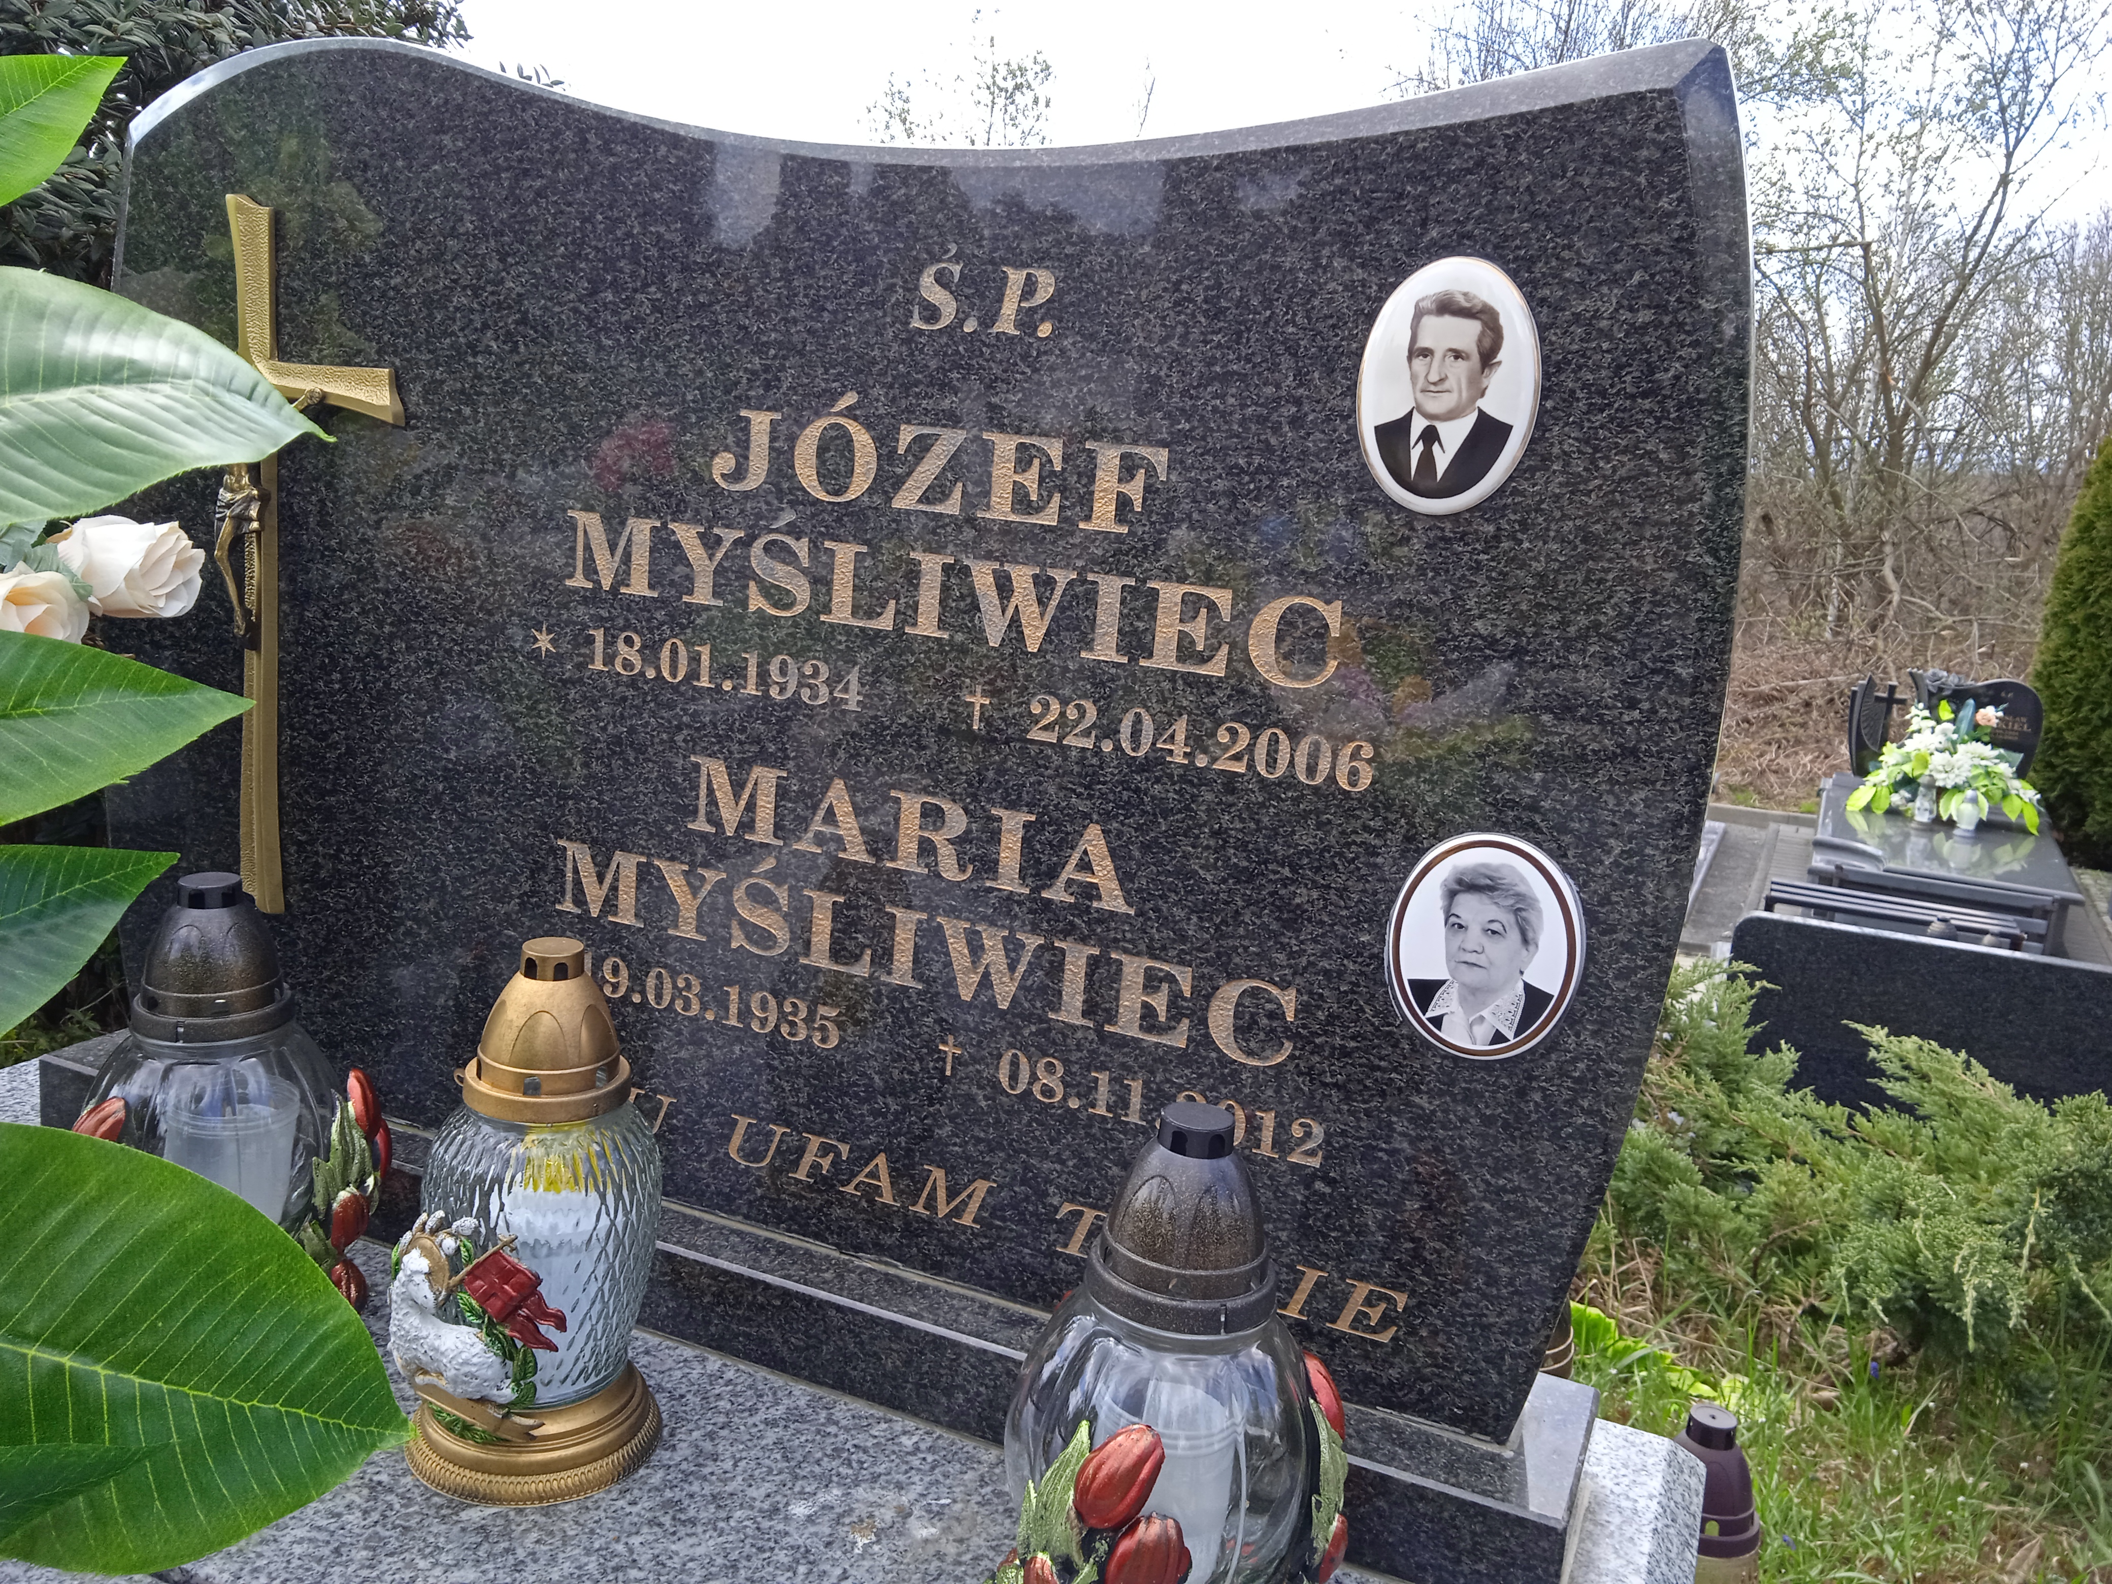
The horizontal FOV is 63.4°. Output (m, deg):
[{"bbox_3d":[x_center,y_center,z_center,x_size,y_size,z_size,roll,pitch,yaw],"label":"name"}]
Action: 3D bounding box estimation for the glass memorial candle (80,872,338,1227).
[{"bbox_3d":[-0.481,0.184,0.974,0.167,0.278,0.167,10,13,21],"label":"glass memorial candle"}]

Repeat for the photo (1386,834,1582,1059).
[{"bbox_3d":[0.218,0.080,0.870,0.095,0.117,0.010,10,12,21],"label":"photo"}]

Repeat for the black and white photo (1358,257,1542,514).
[{"bbox_3d":[0.192,-0.198,0.836,0.088,0.124,0.010,10,12,21],"label":"black and white photo"}]

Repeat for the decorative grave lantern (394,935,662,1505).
[{"bbox_3d":[-0.276,0.217,0.906,0.138,0.279,0.150,5,12,-1],"label":"decorative grave lantern"}]

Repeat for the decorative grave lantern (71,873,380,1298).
[{"bbox_3d":[-0.481,0.184,0.974,0.184,0.278,0.182,10,13,21],"label":"decorative grave lantern"}]

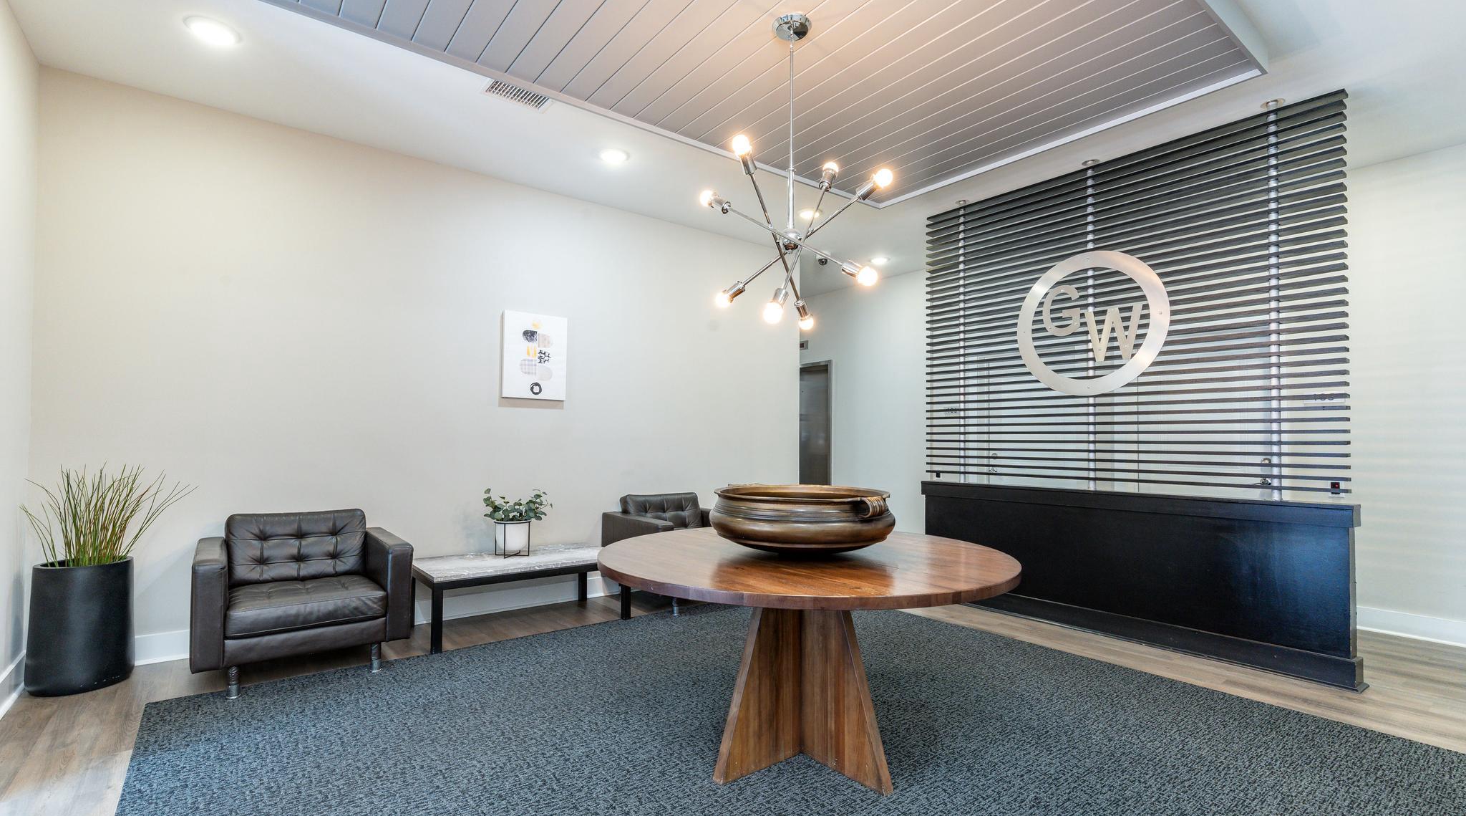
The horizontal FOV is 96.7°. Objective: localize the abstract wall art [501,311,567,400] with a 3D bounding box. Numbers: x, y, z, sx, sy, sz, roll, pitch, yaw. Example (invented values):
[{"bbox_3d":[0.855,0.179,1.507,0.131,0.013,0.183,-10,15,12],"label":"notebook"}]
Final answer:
[{"bbox_3d":[-1.407,-0.369,4.670,0.464,0.611,0.035,3,-4,-37],"label":"abstract wall art"}]

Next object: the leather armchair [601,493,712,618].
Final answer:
[{"bbox_3d":[-0.379,1.039,4.860,0.885,0.785,0.855,3,-4,-37],"label":"leather armchair"}]

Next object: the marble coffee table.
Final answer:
[{"bbox_3d":[-1.360,1.186,4.228,1.220,0.410,0.650,3,-4,-37],"label":"marble coffee table"}]

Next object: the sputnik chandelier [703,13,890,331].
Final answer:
[{"bbox_3d":[0.251,-0.977,2.731,0.740,1.290,0.740,3,-4,-37],"label":"sputnik chandelier"}]

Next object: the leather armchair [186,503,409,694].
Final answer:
[{"bbox_3d":[-2.255,0.950,3.423,0.885,0.785,0.870,3,-4,-37],"label":"leather armchair"}]

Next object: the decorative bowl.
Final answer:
[{"bbox_3d":[0.282,0.433,2.537,0.720,0.235,0.720,1,-3,0],"label":"decorative bowl"}]

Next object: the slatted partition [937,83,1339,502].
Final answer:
[{"bbox_3d":[2.314,-0.547,4.232,0.100,2.020,2.485,3,-4,-37],"label":"slatted partition"}]

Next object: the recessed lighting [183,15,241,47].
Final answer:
[{"bbox_3d":[-2.347,-1.686,2.939,0.210,0.030,0.210,3,-4,-37],"label":"recessed lighting"}]

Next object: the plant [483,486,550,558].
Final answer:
[{"bbox_3d":[-1.464,0.775,4.374,0.390,0.425,0.340,3,-4,-37],"label":"plant"}]

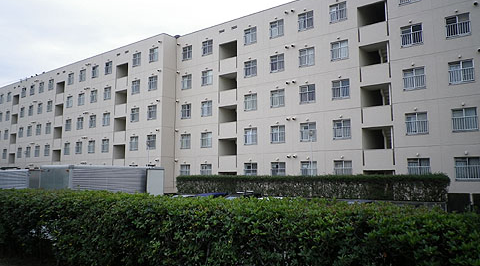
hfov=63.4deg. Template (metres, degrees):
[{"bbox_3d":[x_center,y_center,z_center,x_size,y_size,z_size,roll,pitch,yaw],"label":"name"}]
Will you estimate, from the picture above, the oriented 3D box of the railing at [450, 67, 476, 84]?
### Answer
[{"bbox_3d":[12.601,-3.258,22.124,1.287,0.768,0.120,-5,-8,37],"label":"railing"}]

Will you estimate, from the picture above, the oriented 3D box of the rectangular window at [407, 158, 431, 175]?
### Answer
[{"bbox_3d":[10.233,2.060,22.241,1.179,1.227,0.150,-5,-8,37],"label":"rectangular window"}]

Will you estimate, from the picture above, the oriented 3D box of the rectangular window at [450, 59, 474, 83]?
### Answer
[{"bbox_3d":[12.393,-3.392,21.726,1.202,1.258,0.180,-5,-8,37],"label":"rectangular window"}]

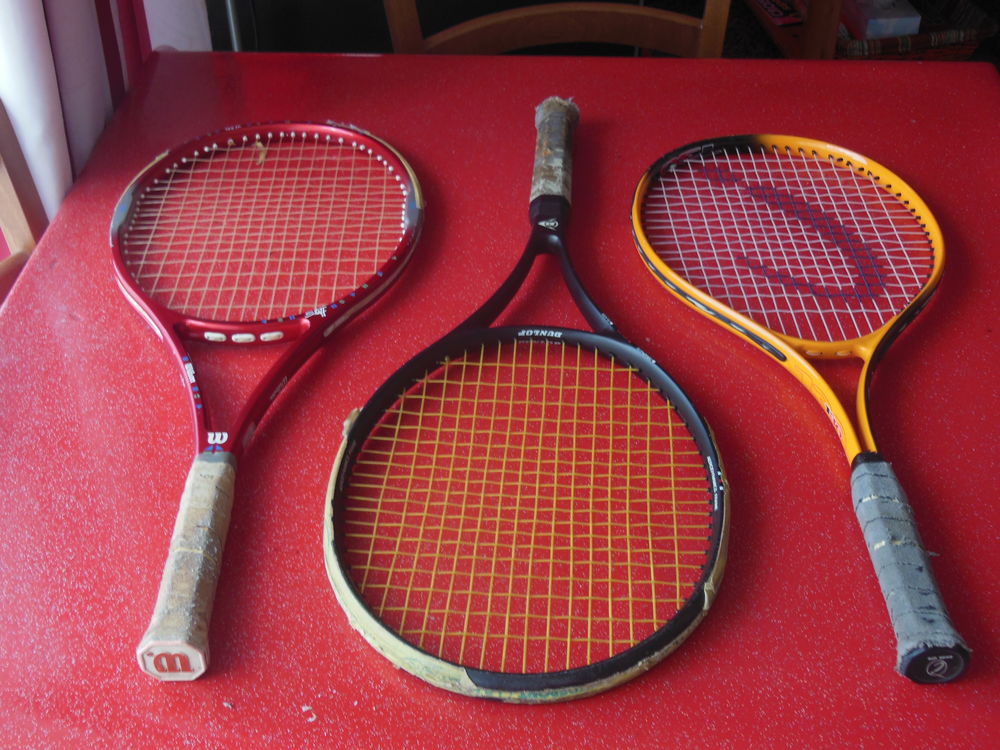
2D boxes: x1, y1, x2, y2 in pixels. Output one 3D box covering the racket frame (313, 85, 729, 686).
[{"bbox_3d":[0.030,-0.036,1.008,0.269,0.036,0.691,2,38,3],"label":"racket frame"}]

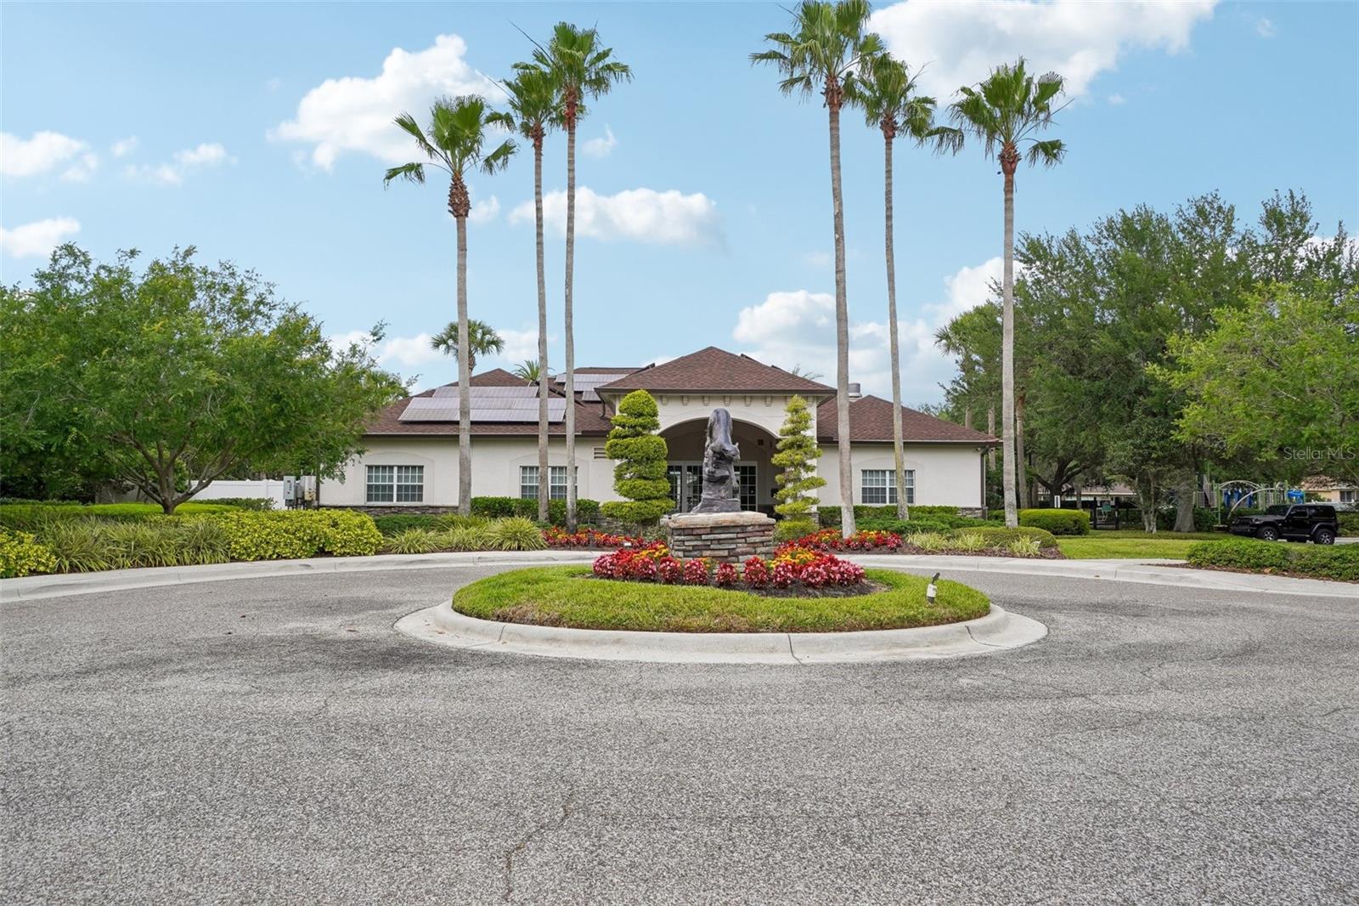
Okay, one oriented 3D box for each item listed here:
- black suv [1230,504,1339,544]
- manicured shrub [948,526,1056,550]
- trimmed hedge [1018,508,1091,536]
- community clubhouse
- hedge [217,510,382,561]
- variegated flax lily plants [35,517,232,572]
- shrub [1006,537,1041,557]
[{"bbox_3d":[29.403,3.494,49.596,4.300,1.860,1.880,0,-3,4],"label":"black suv"},{"bbox_3d":[8.544,2.231,26.926,2.750,0.570,1.800,-1,-3,17],"label":"manicured shrub"},{"bbox_3d":[14.347,2.674,39.120,2.500,1.030,1.300,0,-3,6],"label":"trimmed hedge"},{"bbox_3d":[-0.498,-0.588,40.270,25.000,7.100,18.500,0,-3,0],"label":"community clubhouse"},{"bbox_3d":[-8.008,1.728,21.691,3.150,1.010,1.200,3,-4,-41],"label":"hedge"},{"bbox_3d":[-9.060,1.499,16.758,1.300,0.750,3.741,0,-3,16],"label":"variegated flax lily plants"},{"bbox_3d":[8.152,2.221,24.023,0.820,0.470,0.800,-1,-3,17],"label":"shrub"}]

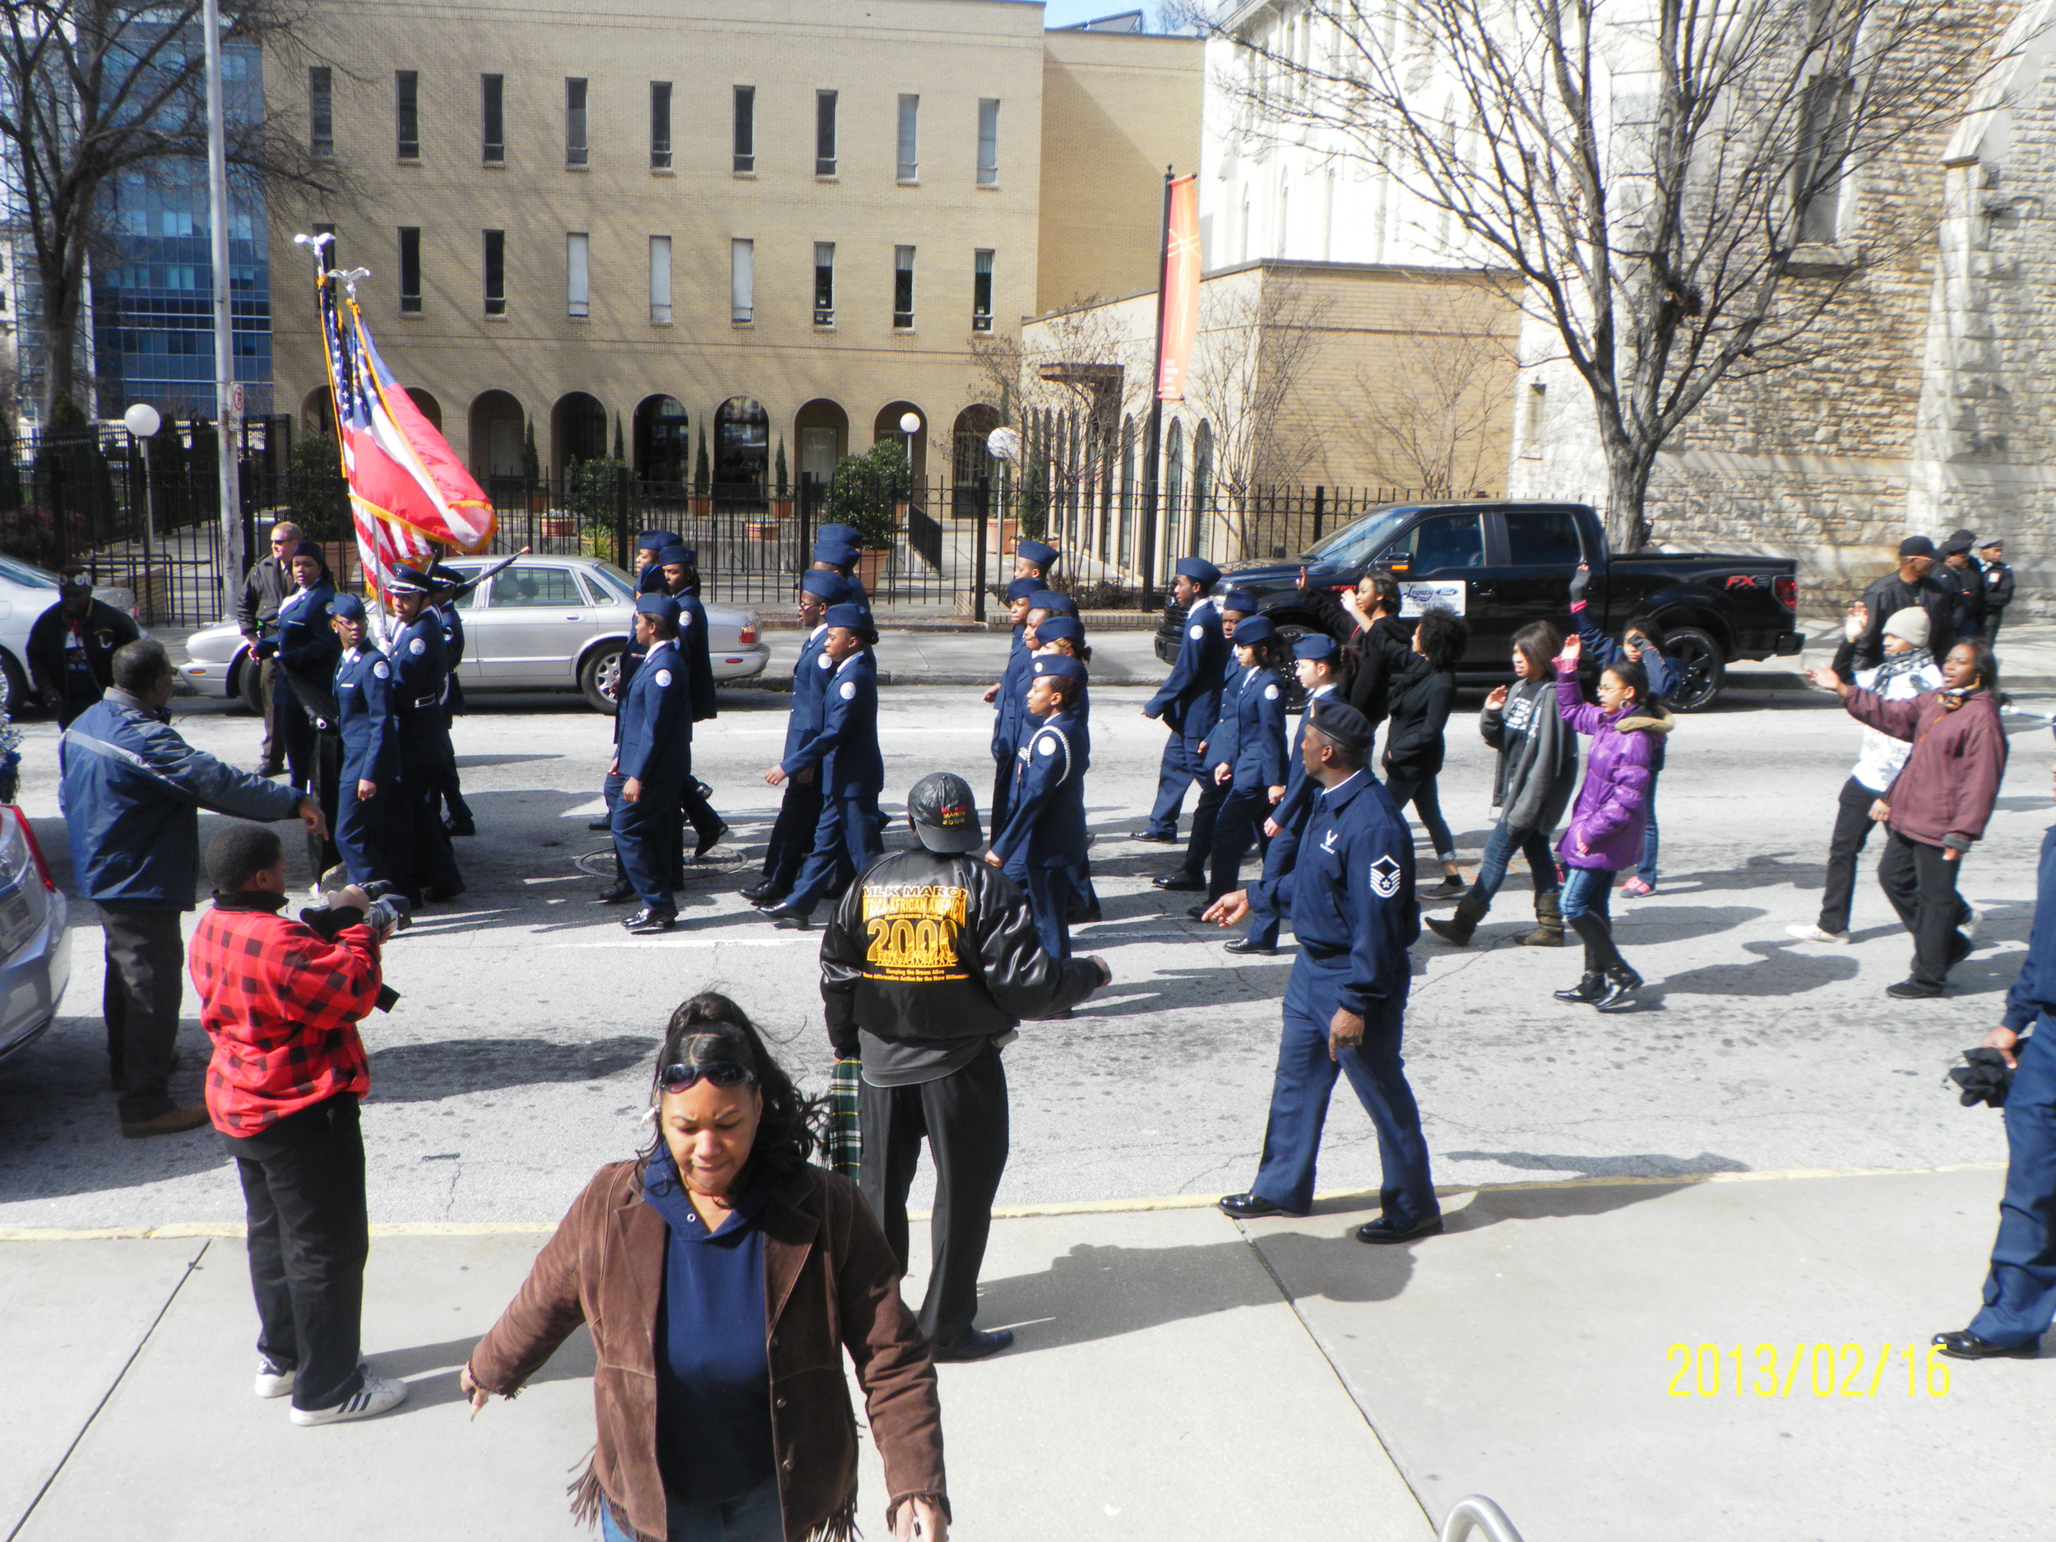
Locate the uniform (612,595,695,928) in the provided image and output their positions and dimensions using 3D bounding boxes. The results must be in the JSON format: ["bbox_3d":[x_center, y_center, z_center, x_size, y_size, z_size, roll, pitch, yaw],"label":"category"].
[{"bbox_3d":[-1.922,-0.042,10.002,0.450,1.713,0.500,0,11,-8],"label":"uniform"}]

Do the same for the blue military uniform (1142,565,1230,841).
[{"bbox_3d":[0.986,-0.427,12.190,0.500,1.771,0.480,0,11,-8],"label":"blue military uniform"}]

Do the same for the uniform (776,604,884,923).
[{"bbox_3d":[-1.059,-0.032,10.299,0.702,1.710,0.520,0,11,-9],"label":"uniform"}]

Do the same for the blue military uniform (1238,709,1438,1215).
[{"bbox_3d":[0.965,0.646,6.415,0.741,1.790,0.600,-1,11,-13],"label":"blue military uniform"}]

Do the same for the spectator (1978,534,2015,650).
[{"bbox_3d":[10.433,-1.735,21.164,0.480,1.660,0.360,2,9,2],"label":"spectator"}]

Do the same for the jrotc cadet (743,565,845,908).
[{"bbox_3d":[-1.243,-0.174,10.569,0.560,1.790,0.500,0,11,-8],"label":"jrotc cadet"}]

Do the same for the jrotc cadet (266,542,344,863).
[{"bbox_3d":[-4.256,-0.451,11.552,0.500,1.800,0.520,-6,12,-38],"label":"jrotc cadet"}]

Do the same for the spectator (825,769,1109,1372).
[{"bbox_3d":[-0.182,0.846,5.608,0.800,1.730,0.500,2,9,5],"label":"spectator"}]

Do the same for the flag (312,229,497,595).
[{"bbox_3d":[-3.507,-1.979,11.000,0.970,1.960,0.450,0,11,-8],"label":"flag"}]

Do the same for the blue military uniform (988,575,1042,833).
[{"bbox_3d":[-0.014,-0.221,11.206,0.580,1.760,0.500,-1,10,-13],"label":"blue military uniform"}]

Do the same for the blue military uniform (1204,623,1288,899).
[{"bbox_3d":[1.176,-0.044,10.693,0.430,1.593,0.450,0,11,-8],"label":"blue military uniform"}]

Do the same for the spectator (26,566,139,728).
[{"bbox_3d":[-5.057,-0.230,10.573,0.580,1.730,0.380,1,11,-7],"label":"spectator"}]

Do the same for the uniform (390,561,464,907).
[{"bbox_3d":[-3.227,-0.183,10.541,0.400,1.848,0.520,-5,12,-31],"label":"uniform"}]

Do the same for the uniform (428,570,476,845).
[{"bbox_3d":[-3.764,-0.454,12.601,0.437,1.744,0.520,-4,12,-26],"label":"uniform"}]

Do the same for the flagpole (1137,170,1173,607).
[{"bbox_3d":[1.431,-4.156,21.593,0.130,4.822,0.130,0,11,-8],"label":"flagpole"}]

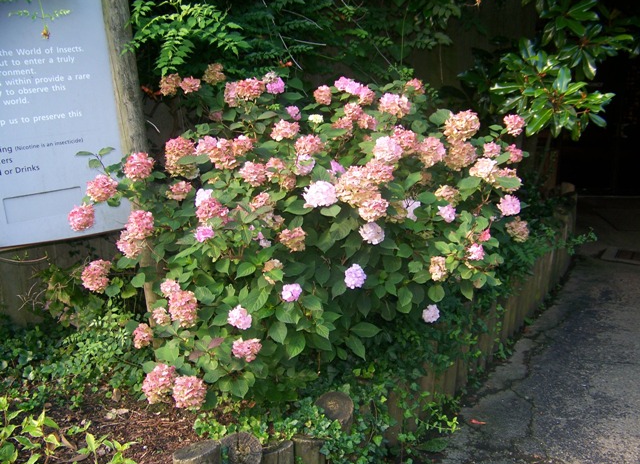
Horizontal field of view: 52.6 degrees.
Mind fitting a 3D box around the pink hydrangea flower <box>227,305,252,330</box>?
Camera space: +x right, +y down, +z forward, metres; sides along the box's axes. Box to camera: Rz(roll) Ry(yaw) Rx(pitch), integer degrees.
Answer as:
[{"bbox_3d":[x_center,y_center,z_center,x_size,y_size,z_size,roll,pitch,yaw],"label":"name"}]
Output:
[{"bbox_3d":[-0.255,0.271,2.050,0.078,0.078,0.072,-5,21,-8],"label":"pink hydrangea flower"}]

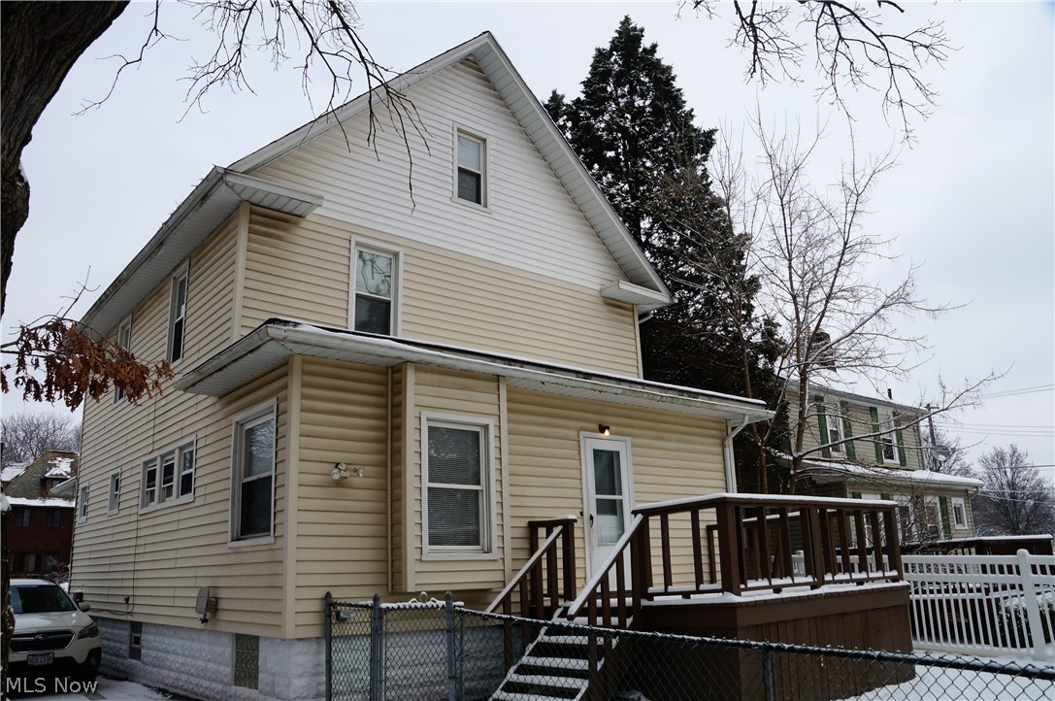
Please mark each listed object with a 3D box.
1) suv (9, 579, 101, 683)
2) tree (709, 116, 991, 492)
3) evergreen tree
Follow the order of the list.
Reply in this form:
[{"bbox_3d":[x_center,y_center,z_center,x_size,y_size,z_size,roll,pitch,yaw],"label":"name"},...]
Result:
[{"bbox_3d":[-8.562,4.627,13.153,1.860,1.680,4.820,11,-20,-38],"label":"suv"},{"bbox_3d":[5.371,0.063,13.682,4.500,9.900,4.300,11,-20,-38],"label":"tree"},{"bbox_3d":[2.960,-1.406,19.805,6.000,16.200,6.000,11,-20,-38],"label":"evergreen tree"}]

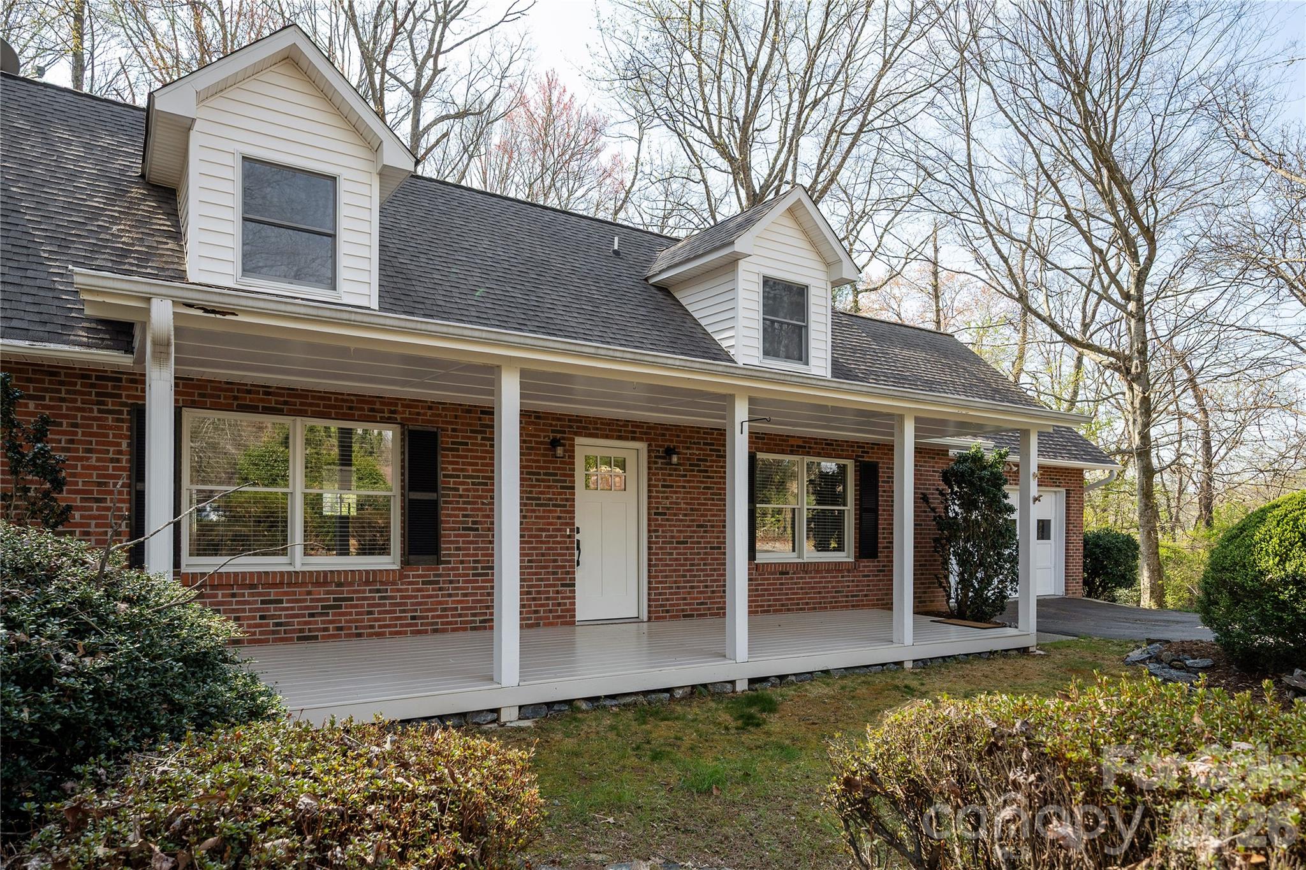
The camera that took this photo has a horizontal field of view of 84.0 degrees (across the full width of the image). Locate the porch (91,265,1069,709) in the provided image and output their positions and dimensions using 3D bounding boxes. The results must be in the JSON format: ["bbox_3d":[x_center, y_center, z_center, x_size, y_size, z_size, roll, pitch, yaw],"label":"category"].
[{"bbox_3d":[0.160,0.920,7.070,8.700,2.720,2.850,4,-5,-29],"label":"porch"}]

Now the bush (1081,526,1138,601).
[{"bbox_3d":[9.690,2.760,15.600,1.500,1.550,1.450,4,-5,-29],"label":"bush"}]

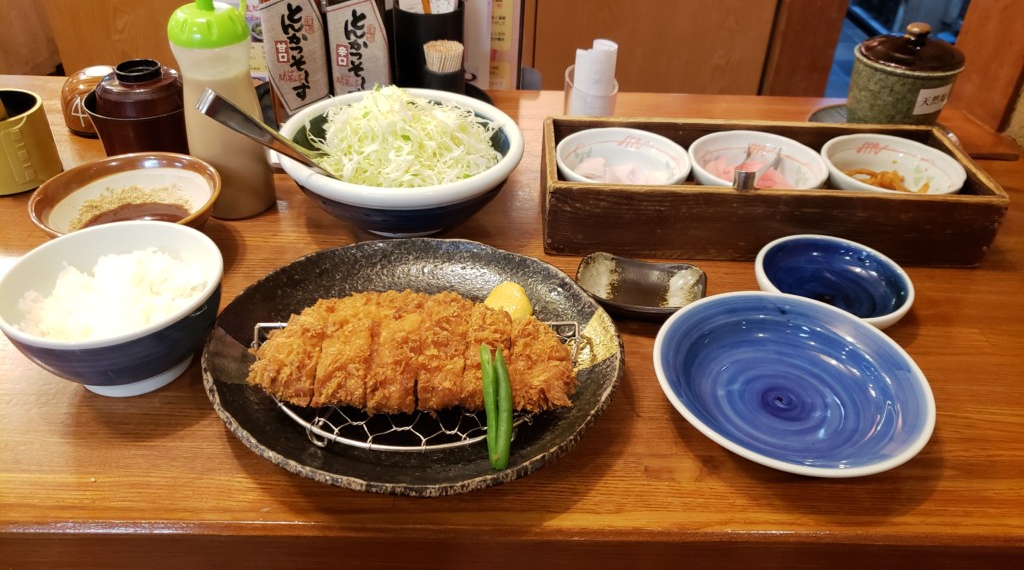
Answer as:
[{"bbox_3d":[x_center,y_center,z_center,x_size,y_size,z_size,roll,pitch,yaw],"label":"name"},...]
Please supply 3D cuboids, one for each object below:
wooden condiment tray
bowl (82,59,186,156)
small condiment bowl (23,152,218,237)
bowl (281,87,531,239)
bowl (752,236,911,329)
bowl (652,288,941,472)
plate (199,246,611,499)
[{"bbox_3d":[0.217,-0.087,0.690,0.376,0.065,0.132,1,36,-3],"label":"wooden condiment tray"},{"bbox_3d":[-0.349,-0.165,0.732,0.101,0.087,0.101,2,36,-2],"label":"bowl"},{"bbox_3d":[-0.297,-0.051,0.610,0.135,0.053,0.135,2,36,-2],"label":"small condiment bowl"},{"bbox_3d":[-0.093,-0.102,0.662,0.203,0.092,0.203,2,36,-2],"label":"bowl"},{"bbox_3d":[0.242,0.007,0.590,0.113,0.035,0.113,2,36,-2],"label":"bowl"},{"bbox_3d":[0.177,0.069,0.497,0.168,0.038,0.168,2,36,-2],"label":"bowl"},{"bbox_3d":[-0.062,0.049,0.510,0.263,0.034,0.244,2,36,-2],"label":"plate"}]

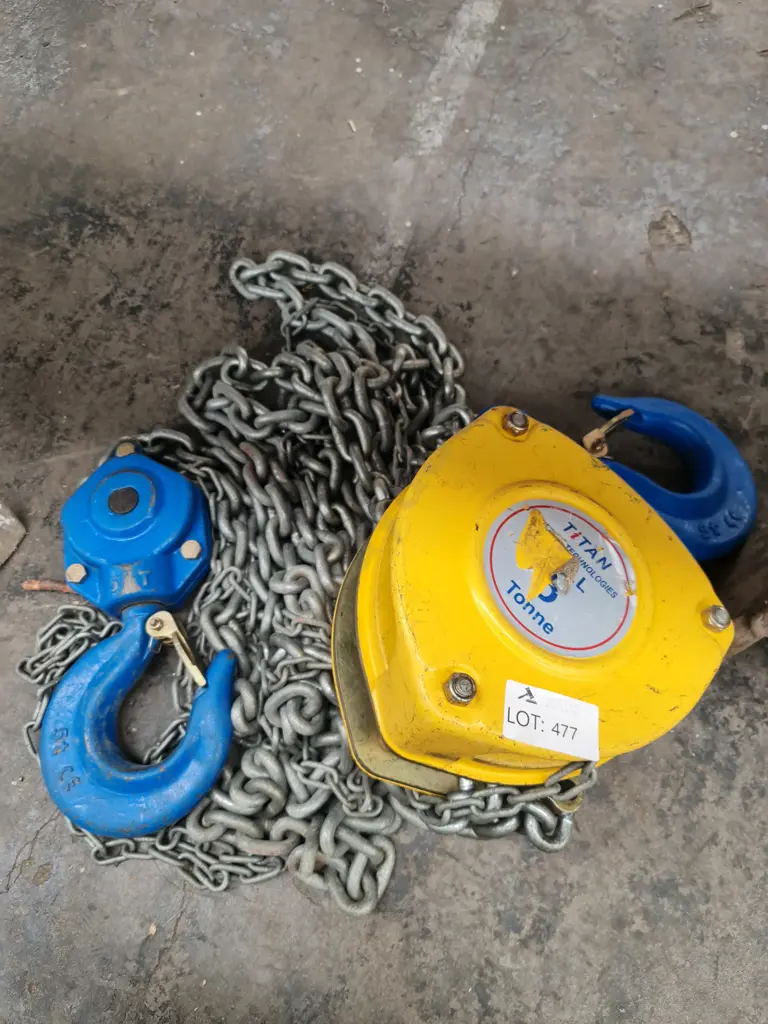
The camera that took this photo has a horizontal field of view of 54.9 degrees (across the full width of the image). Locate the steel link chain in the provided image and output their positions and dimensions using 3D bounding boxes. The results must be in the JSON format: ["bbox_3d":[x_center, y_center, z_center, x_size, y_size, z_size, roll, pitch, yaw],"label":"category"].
[{"bbox_3d":[-0.070,-0.008,0.618,0.430,0.110,0.590,4,65,0],"label":"steel link chain"}]

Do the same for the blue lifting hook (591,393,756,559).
[{"bbox_3d":[0.221,-0.025,0.602,0.176,0.040,0.144,9,55,-20],"label":"blue lifting hook"}]

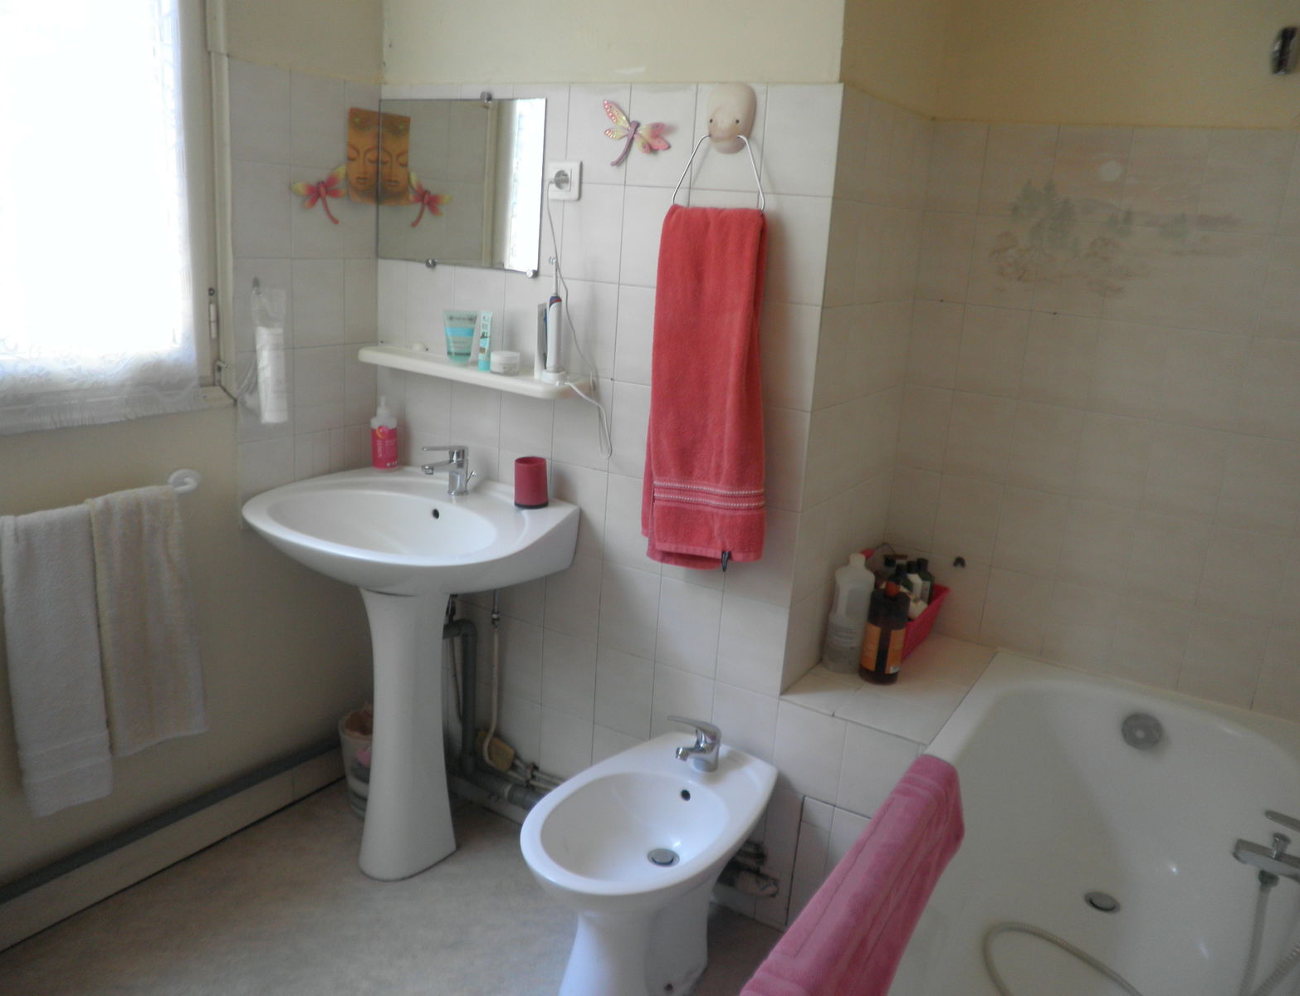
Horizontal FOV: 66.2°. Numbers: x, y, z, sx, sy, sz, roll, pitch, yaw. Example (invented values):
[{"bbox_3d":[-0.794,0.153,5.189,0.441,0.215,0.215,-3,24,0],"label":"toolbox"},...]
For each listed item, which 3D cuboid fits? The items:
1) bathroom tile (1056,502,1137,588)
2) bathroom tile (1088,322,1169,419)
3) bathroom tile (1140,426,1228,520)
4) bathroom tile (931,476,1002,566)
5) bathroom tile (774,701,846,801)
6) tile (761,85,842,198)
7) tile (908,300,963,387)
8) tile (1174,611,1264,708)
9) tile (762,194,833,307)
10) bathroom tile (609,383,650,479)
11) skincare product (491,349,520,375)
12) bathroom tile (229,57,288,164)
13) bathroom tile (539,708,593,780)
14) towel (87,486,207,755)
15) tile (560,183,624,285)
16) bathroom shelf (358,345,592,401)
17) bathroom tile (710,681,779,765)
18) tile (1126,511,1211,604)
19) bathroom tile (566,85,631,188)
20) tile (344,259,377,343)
[{"bbox_3d":[1.007,0.106,2.243,0.149,0.200,0.010,12,17,29],"label":"bathroom tile"},{"bbox_3d":[1.016,-0.270,2.105,0.150,0.200,0.010,13,18,31],"label":"bathroom tile"},{"bbox_3d":[1.137,-0.054,2.113,0.149,0.201,0.010,13,18,29],"label":"bathroom tile"},{"bbox_3d":[0.753,0.052,2.372,0.149,0.201,0.010,13,18,29],"label":"bathroom tile"},{"bbox_3d":[0.330,0.530,2.081,0.150,0.200,0.010,12,17,28],"label":"bathroom tile"},{"bbox_3d":[0.276,-0.651,1.811,0.149,0.194,0.010,12,17,29],"label":"tile"},{"bbox_3d":[0.686,-0.366,2.399,0.116,0.201,0.010,12,17,28],"label":"tile"},{"bbox_3d":[1.233,0.353,2.153,0.149,0.201,0.010,13,18,29],"label":"tile"},{"bbox_3d":[0.265,-0.465,1.861,0.149,0.200,0.010,12,17,29],"label":"tile"},{"bbox_3d":[-0.017,-0.137,2.110,0.150,0.200,0.010,12,17,28],"label":"bathroom tile"},{"bbox_3d":[-0.314,-0.295,2.175,0.063,0.046,0.063,2,15,-8],"label":"skincare product"},{"bbox_3d":[-0.805,-0.792,2.057,0.010,0.201,0.149,13,18,31],"label":"bathroom tile"},{"bbox_3d":[-0.204,0.614,2.421,0.148,0.201,0.010,12,17,28],"label":"bathroom tile"},{"bbox_3d":[-1.016,0.248,2.007,0.065,0.546,0.216,13,18,31],"label":"towel"},{"bbox_3d":[-0.118,-0.559,2.112,0.148,0.201,0.010,12,17,28],"label":"tile"},{"bbox_3d":[-0.406,-0.285,2.223,0.578,0.034,0.136,13,18,28],"label":"bathroom shelf"},{"bbox_3d":[0.200,0.498,2.126,0.149,0.200,0.010,12,17,29],"label":"bathroom tile"},{"bbox_3d":[1.111,0.138,2.134,0.150,0.200,0.010,13,18,31],"label":"tile"},{"bbox_3d":[-0.107,-0.737,2.027,0.149,0.194,0.010,12,17,29],"label":"bathroom tile"},{"bbox_3d":[-0.692,-0.466,2.379,0.010,0.201,0.099,13,18,31],"label":"tile"}]

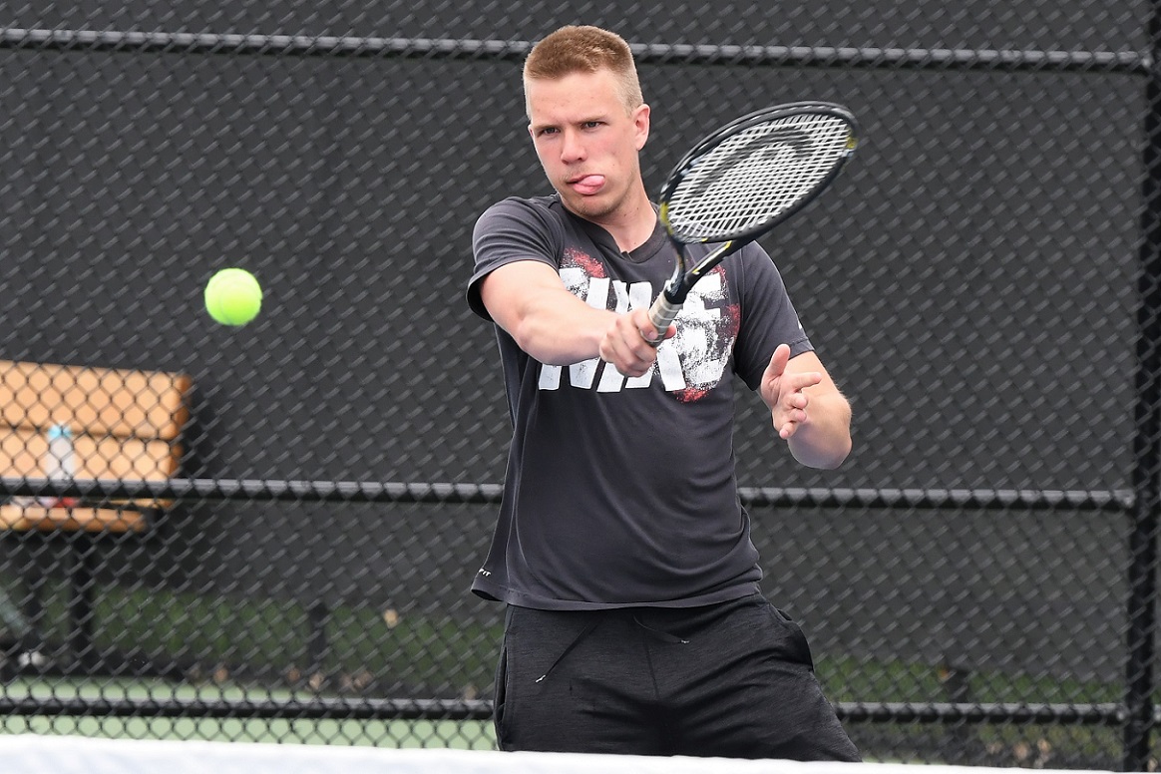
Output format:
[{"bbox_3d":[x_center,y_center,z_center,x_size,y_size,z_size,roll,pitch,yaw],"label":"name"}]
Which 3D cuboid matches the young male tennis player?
[{"bbox_3d":[0.115,0.415,11.800,0.620,1.760,0.720,1,2,-12],"label":"young male tennis player"}]

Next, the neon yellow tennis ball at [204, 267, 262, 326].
[{"bbox_3d":[-0.406,-0.105,10.750,0.067,0.067,0.067,1,2,0],"label":"neon yellow tennis ball"}]

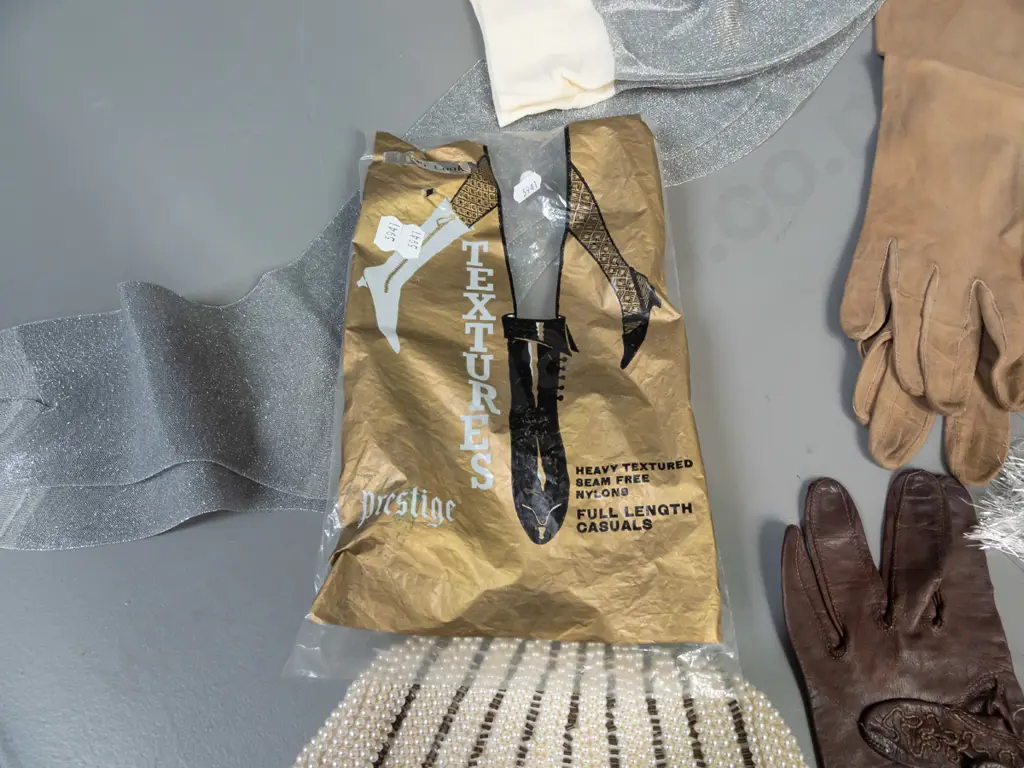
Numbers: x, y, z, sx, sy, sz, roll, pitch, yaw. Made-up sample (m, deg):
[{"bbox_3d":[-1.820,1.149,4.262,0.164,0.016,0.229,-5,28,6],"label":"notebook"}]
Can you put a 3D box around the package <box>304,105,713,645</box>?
[{"bbox_3d":[0.001,-0.025,0.372,0.177,0.025,0.294,-1,66,2],"label":"package"}]

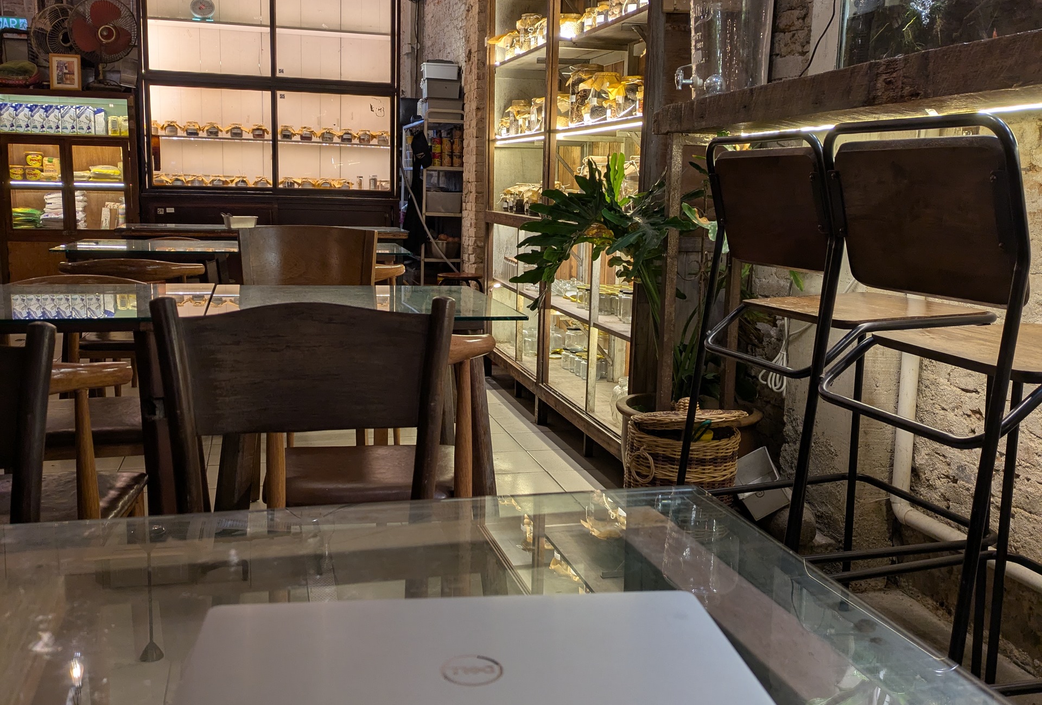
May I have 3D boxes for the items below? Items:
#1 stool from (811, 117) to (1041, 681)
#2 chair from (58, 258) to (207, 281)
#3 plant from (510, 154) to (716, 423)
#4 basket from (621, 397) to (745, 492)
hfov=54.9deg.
[{"bbox_3d":[0.795,0.210,1.694,0.560,1.166,0.465,-2,10,-17],"label":"stool"},{"bbox_3d":[-1.411,0.014,3.738,0.510,0.770,0.520,0,10,-10],"label":"chair"},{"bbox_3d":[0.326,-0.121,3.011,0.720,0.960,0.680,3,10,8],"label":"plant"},{"bbox_3d":[0.446,0.370,2.793,0.320,0.470,0.320,3,10,9],"label":"basket"}]

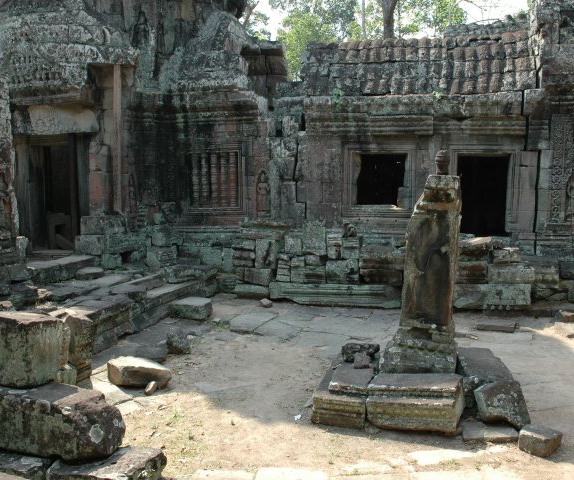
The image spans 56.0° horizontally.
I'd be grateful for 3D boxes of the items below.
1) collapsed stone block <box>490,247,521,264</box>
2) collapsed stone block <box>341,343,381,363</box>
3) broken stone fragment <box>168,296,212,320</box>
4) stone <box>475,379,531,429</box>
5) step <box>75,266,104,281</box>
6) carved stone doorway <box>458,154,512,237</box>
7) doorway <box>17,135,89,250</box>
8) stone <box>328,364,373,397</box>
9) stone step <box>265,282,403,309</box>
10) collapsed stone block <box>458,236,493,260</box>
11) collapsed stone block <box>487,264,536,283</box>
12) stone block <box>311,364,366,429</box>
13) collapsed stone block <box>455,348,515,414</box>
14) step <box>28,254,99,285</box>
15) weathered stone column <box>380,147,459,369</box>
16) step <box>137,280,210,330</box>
[{"bbox_3d":[3.532,0.247,8.750,0.467,0.253,0.389,1,5,12],"label":"collapsed stone block"},{"bbox_3d":[0.663,1.010,4.861,0.321,0.136,0.185,1,5,14],"label":"collapsed stone block"},{"bbox_3d":[-1.660,1.200,9.456,0.600,0.200,0.580,3,7,22],"label":"broken stone fragment"},{"bbox_3d":[2.120,1.601,5.375,0.460,0.360,0.360,2,7,20],"label":"stone"},{"bbox_3d":[-3.750,0.633,10.295,0.450,0.130,0.420,3,7,25],"label":"step"},{"bbox_3d":[3.380,-0.765,9.333,0.865,1.381,0.311,1,5,12],"label":"carved stone doorway"},{"bbox_3d":[-4.362,-0.878,10.111,1.244,2.139,0.438,1,5,15],"label":"doorway"},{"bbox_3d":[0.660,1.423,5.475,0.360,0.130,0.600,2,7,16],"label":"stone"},{"bbox_3d":[0.930,1.005,10.339,2.400,0.380,0.450,2,7,16],"label":"stone step"},{"bbox_3d":[3.380,0.143,9.885,0.700,0.240,0.500,1,7,12],"label":"collapsed stone block"},{"bbox_3d":[3.605,0.551,8.701,0.671,0.282,0.408,1,5,12],"label":"collapsed stone block"},{"bbox_3d":[0.600,1.602,5.707,0.500,0.280,0.950,2,7,17],"label":"stone block"},{"bbox_3d":[2.130,1.513,5.868,0.480,0.380,0.850,1,7,12],"label":"collapsed stone block"},{"bbox_3d":[-4.220,0.552,10.215,0.500,0.310,1.350,4,8,29],"label":"step"},{"bbox_3d":[1.400,0.211,5.724,0.720,2.280,0.580,1,7,8],"label":"weathered stone column"},{"bbox_3d":[-2.030,1.083,9.512,0.450,0.420,2.000,3,7,23],"label":"step"}]

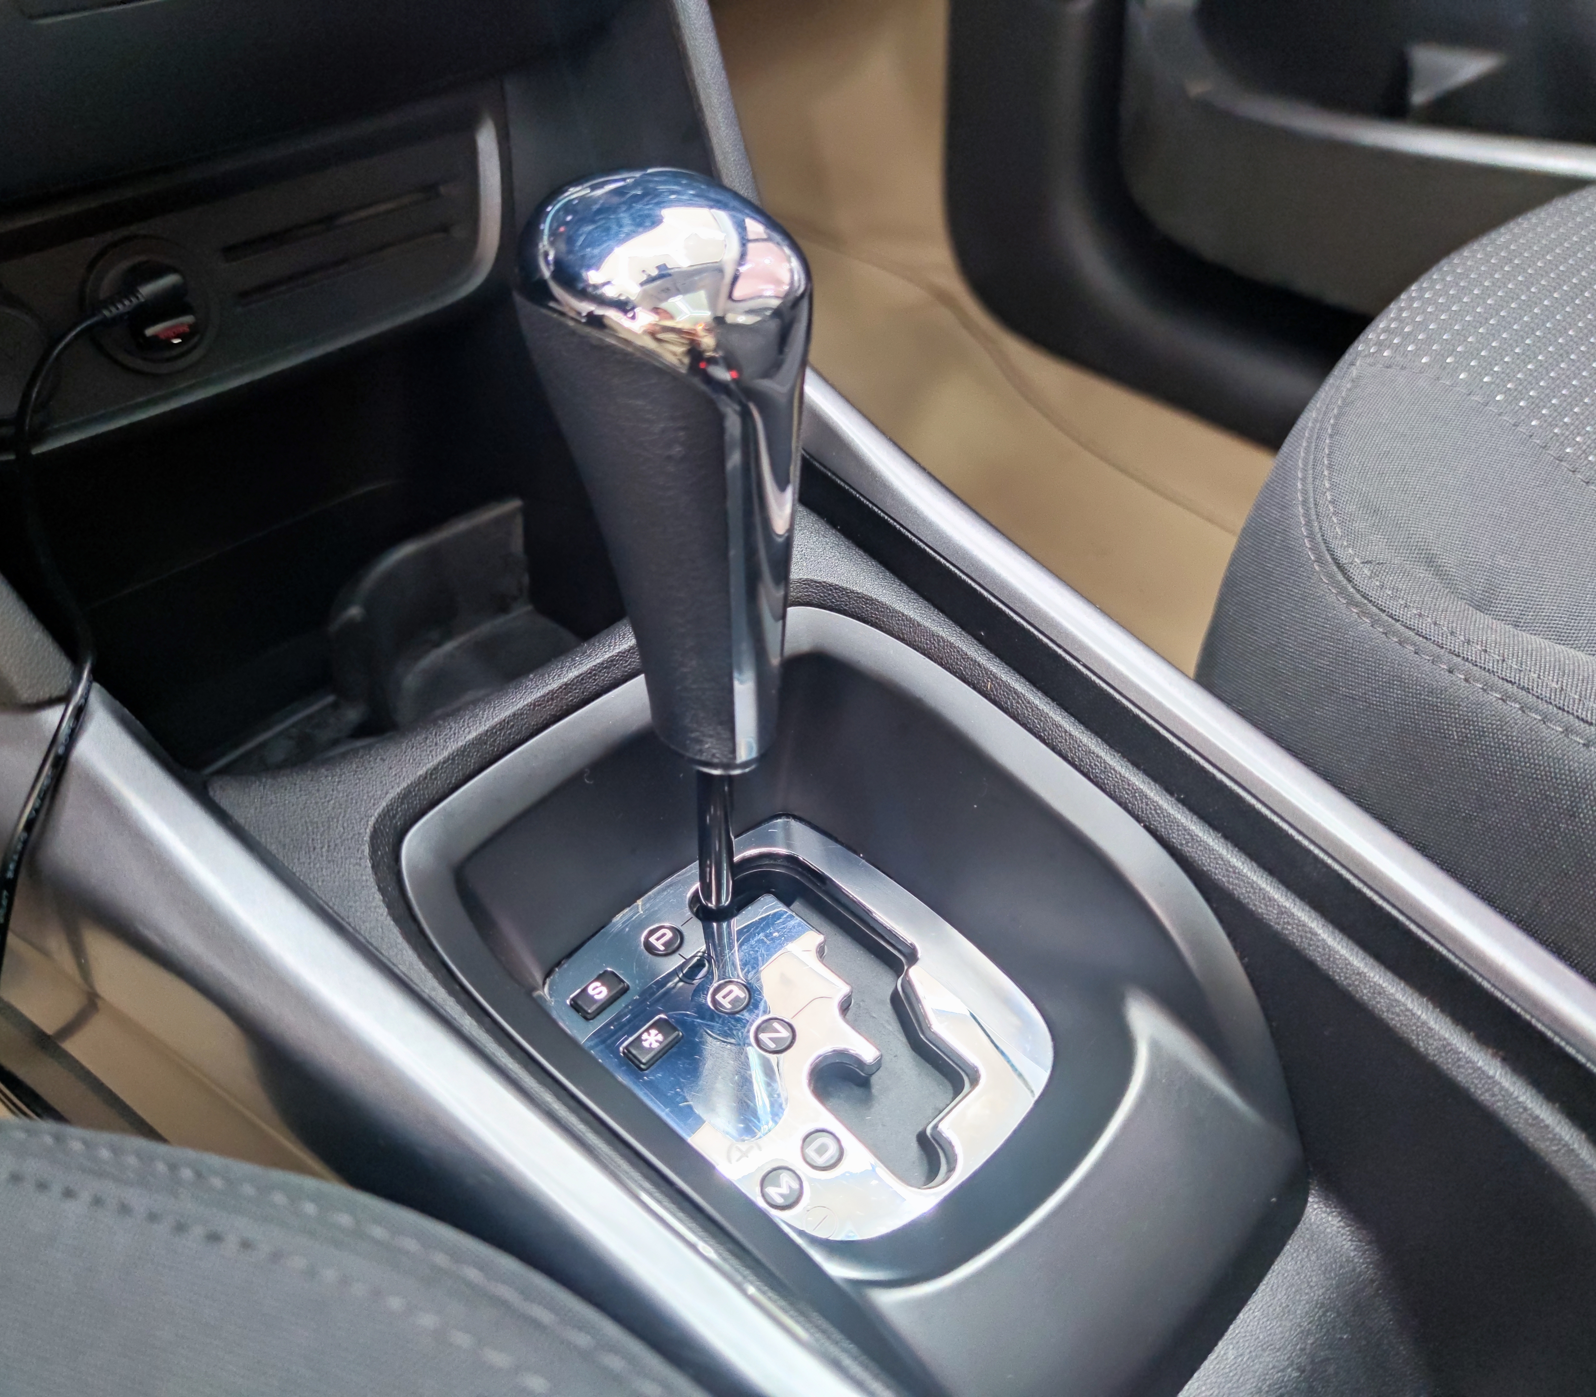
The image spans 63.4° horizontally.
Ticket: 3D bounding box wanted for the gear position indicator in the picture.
[{"bbox_3d":[0.004,0.077,0.314,0.104,0.013,0.098,37,44,19],"label":"gear position indicator"}]

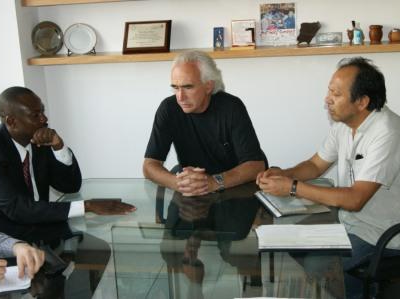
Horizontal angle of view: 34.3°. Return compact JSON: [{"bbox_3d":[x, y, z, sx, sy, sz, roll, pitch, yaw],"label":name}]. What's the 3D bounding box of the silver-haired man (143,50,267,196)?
[{"bbox_3d":[0.036,0.214,2.877,0.570,1.280,0.700,-2,14,7],"label":"silver-haired man"}]

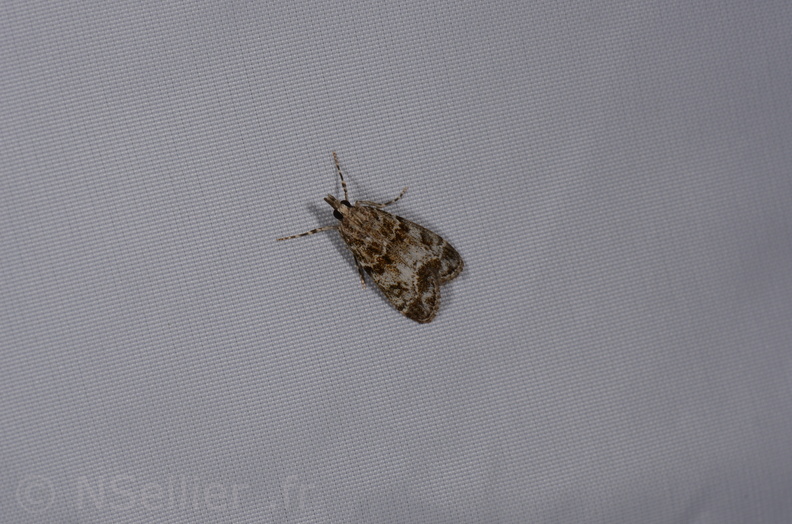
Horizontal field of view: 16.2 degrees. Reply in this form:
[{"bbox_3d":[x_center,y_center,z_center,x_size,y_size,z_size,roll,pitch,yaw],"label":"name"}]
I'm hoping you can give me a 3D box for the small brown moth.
[{"bbox_3d":[-0.001,-0.001,0.184,0.012,0.008,0.003,38,-9,-11],"label":"small brown moth"}]

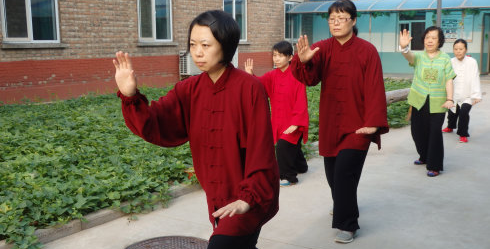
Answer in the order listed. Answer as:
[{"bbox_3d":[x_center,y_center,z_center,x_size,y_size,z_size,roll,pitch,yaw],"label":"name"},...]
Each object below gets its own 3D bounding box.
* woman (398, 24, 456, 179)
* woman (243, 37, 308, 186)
[{"bbox_3d":[1.815,-0.248,5.600,0.510,1.430,0.680,5,10,31],"label":"woman"},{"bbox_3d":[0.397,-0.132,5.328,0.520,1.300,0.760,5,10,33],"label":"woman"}]

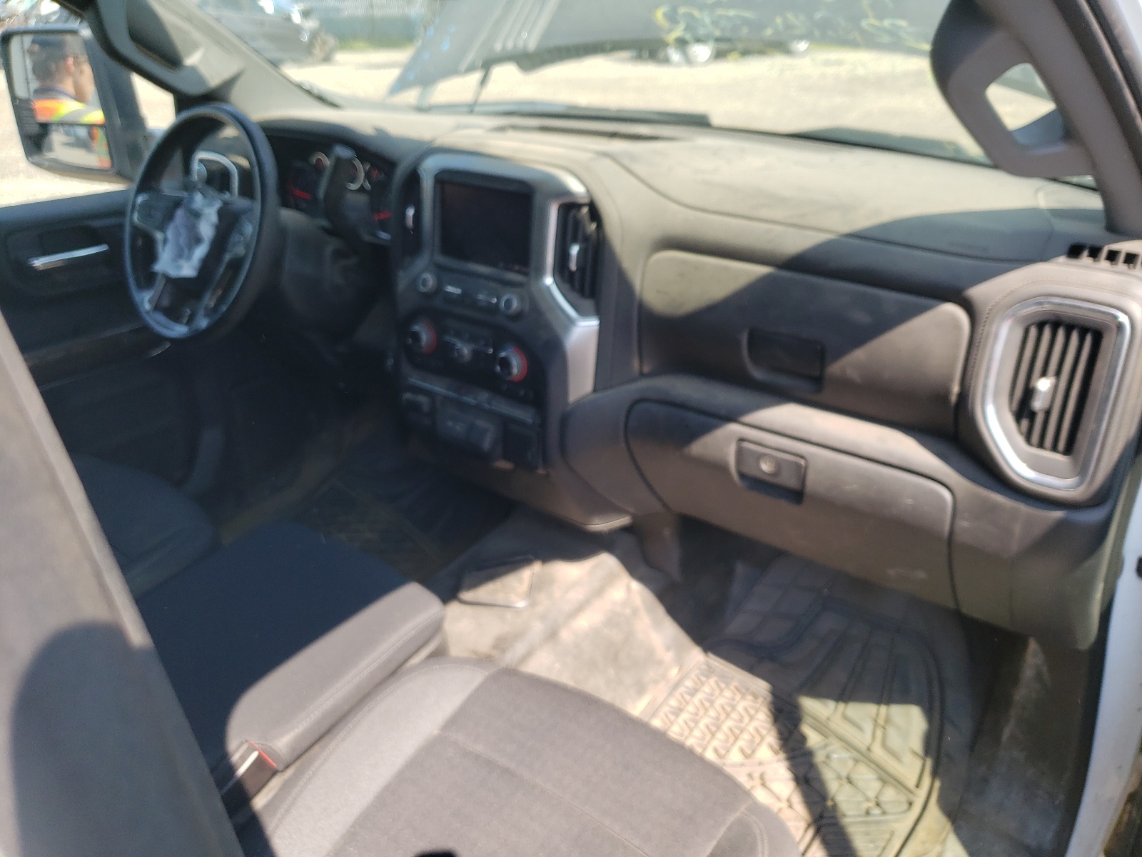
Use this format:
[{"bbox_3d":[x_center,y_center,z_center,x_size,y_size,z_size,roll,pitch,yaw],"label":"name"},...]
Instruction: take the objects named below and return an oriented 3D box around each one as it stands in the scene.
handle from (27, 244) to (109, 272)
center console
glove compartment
[{"bbox_3d":[-0.916,-0.316,1.568,0.032,0.028,0.140,17,31,27],"label":"handle"},{"bbox_3d":[-0.102,-0.164,1.365,0.380,0.490,0.190,17,21,27],"label":"center console"},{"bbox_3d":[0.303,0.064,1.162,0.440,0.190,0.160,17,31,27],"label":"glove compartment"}]

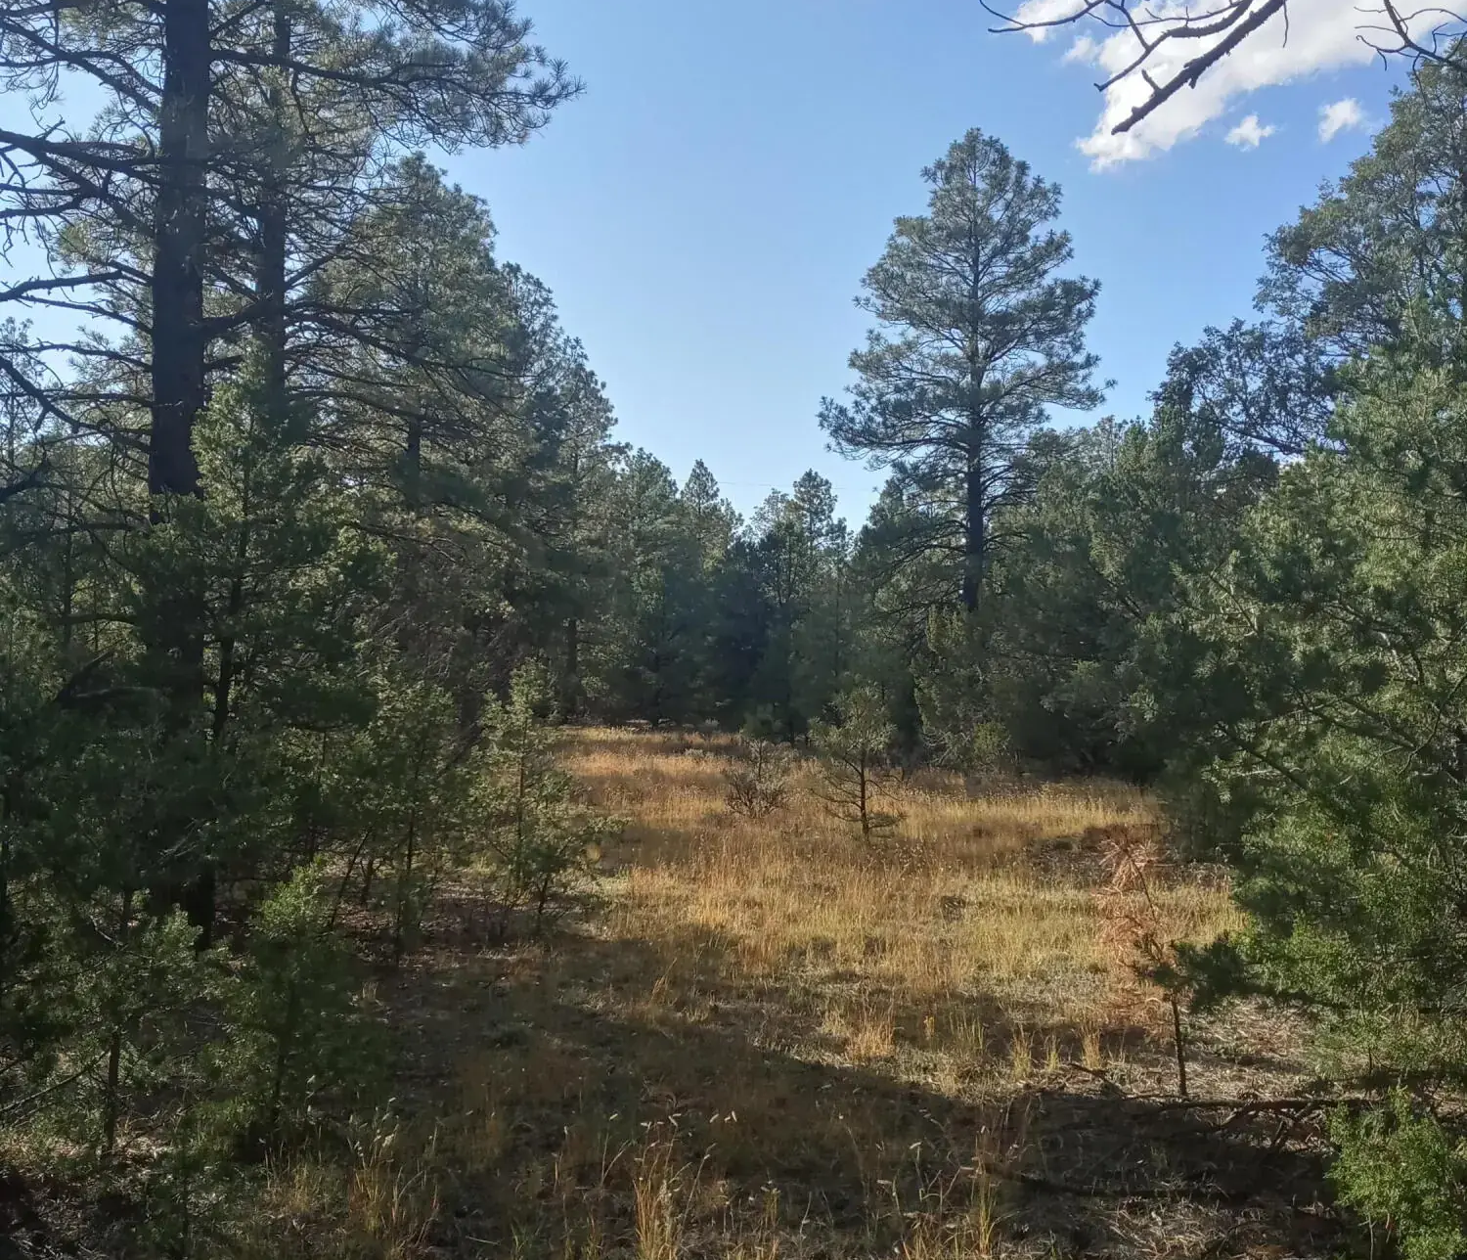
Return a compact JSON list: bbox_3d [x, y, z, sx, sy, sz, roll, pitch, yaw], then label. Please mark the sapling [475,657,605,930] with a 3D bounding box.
[{"bbox_3d":[-0.990,0.854,8.073,0.647,1.387,0.628,0,0,0],"label":"sapling"}]

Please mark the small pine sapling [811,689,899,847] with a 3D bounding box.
[{"bbox_3d":[0.888,0.984,11.574,0.626,1.151,0.607,0,0,0],"label":"small pine sapling"}]

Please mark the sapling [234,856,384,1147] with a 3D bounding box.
[{"bbox_3d":[-1.294,1.120,4.785,0.448,0.832,0.435,0,0,0],"label":"sapling"}]

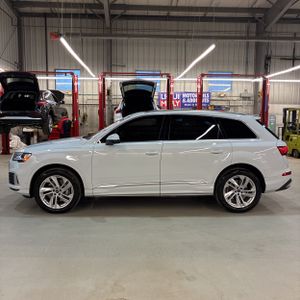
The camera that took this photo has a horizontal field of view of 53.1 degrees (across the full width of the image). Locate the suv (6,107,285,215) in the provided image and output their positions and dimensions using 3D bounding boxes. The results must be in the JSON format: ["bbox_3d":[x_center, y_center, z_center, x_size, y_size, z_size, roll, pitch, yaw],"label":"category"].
[{"bbox_3d":[0.020,0.107,5.824,5.060,1.740,2.000,0,5,0],"label":"suv"}]

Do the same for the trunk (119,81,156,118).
[{"bbox_3d":[-0.480,-1.948,11.470,1.440,1.380,0.880,0,5,-4],"label":"trunk"}]

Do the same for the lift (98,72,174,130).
[{"bbox_3d":[-0.630,-1.596,13.762,3.430,3.680,0.750,0,5,-4],"label":"lift"}]

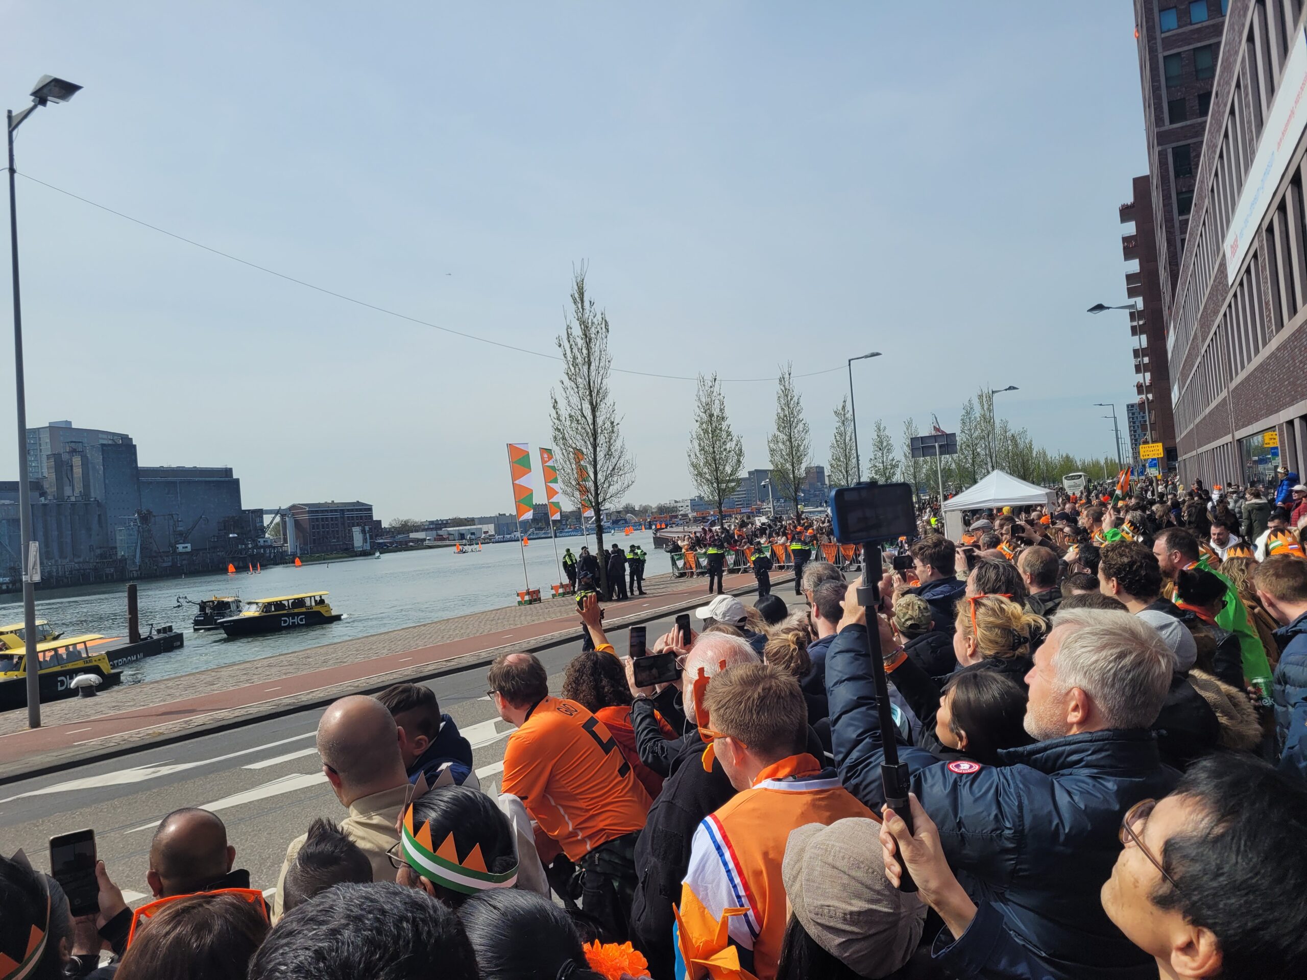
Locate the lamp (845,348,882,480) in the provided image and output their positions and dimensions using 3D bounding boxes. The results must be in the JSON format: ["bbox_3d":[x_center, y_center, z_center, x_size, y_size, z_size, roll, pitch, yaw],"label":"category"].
[{"bbox_3d":[10.212,-1.718,45.621,1.650,9.250,0.350,-6,-2,26],"label":"lamp"}]

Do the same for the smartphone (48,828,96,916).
[{"bbox_3d":[-1.062,0.704,1.800,0.072,0.148,0.009,-6,-10,-21],"label":"smartphone"}]

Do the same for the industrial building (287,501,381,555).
[{"bbox_3d":[-167.667,19.767,515.000,17.000,26.500,50.000,-6,-2,27],"label":"industrial building"}]

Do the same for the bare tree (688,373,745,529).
[{"bbox_3d":[2.815,-0.721,43.300,2.500,9.000,2.500,-5,-2,-6],"label":"bare tree"}]

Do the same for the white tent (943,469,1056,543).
[{"bbox_3d":[11.005,0.948,31.078,3.050,3.170,3.050,-6,-2,27],"label":"white tent"}]

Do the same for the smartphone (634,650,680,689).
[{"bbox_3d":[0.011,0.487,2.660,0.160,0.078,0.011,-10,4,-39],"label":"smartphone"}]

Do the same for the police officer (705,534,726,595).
[{"bbox_3d":[1.907,2.255,29.800,0.500,1.840,0.340,-5,-2,14],"label":"police officer"}]

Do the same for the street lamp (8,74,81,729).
[{"bbox_3d":[-9.545,-1.317,15.563,1.750,10.170,0.500,-6,-2,26],"label":"street lamp"}]

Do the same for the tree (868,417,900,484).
[{"bbox_3d":[15.747,-0.876,66.497,2.300,7.770,2.300,-5,-2,13],"label":"tree"}]

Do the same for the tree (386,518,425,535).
[{"bbox_3d":[-120.923,19.507,479.952,17.000,12.500,15.000,-5,-2,0],"label":"tree"}]

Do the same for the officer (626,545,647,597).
[{"bbox_3d":[-0.651,2.841,34.800,0.450,1.840,0.550,-5,-2,17],"label":"officer"}]

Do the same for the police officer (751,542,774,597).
[{"bbox_3d":[3.091,2.281,27.599,0.400,1.720,0.540,-4,-2,-32],"label":"police officer"}]

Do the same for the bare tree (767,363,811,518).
[{"bbox_3d":[7.415,-1.654,53.000,2.400,10.300,2.400,-5,-2,-6],"label":"bare tree"}]

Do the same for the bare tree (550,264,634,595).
[{"bbox_3d":[-2.099,-2.028,34.200,2.800,11.600,2.800,-5,-2,-6],"label":"bare tree"}]

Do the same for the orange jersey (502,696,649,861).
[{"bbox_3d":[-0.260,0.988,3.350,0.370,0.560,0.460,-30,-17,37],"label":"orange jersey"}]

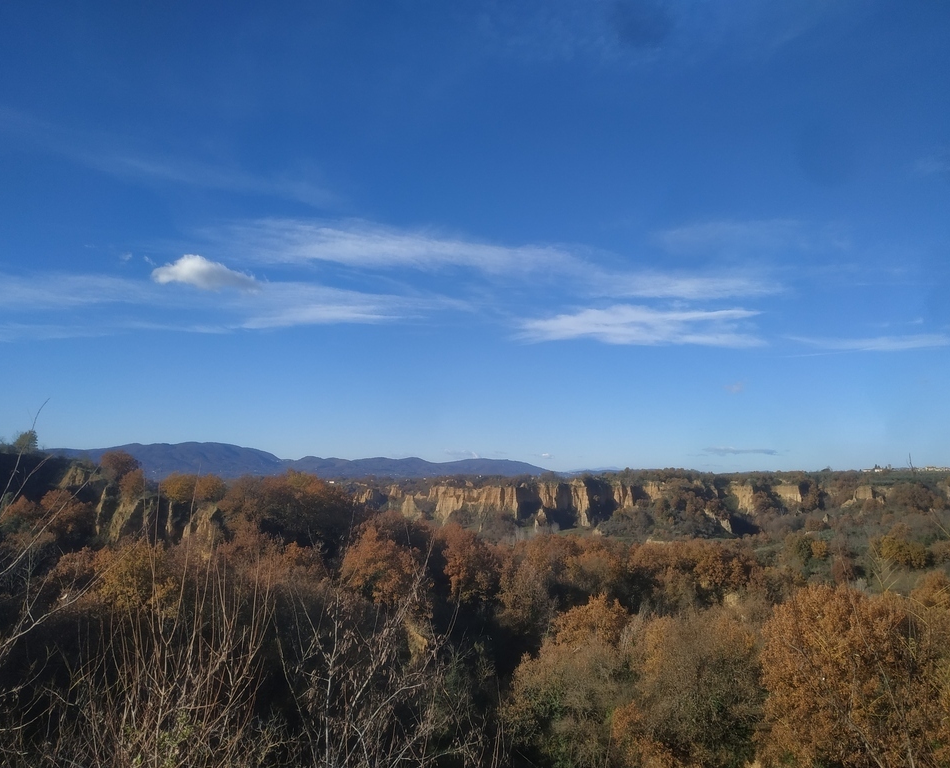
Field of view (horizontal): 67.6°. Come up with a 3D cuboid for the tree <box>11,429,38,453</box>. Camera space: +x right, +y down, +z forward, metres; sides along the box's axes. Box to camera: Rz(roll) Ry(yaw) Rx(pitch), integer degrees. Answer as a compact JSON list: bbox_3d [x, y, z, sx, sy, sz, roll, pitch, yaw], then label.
[{"bbox_3d":[-104.690,13.380,164.970,5.860,6.080,5.570,0,-7,0],"label":"tree"}]

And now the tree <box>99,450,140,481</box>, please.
[{"bbox_3d":[-65.090,15.170,129.970,7.100,5.990,6.750,0,-7,0],"label":"tree"}]

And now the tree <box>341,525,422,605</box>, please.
[{"bbox_3d":[-9.220,18.290,69.950,8.030,8.880,7.630,0,-7,0],"label":"tree"}]

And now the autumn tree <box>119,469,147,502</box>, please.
[{"bbox_3d":[-58.850,17.590,121.980,5.000,6.140,4.750,0,-7,0],"label":"autumn tree"}]

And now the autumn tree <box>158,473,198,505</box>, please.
[{"bbox_3d":[-49.280,17.680,117.980,6.130,5.950,5.820,0,-7,0],"label":"autumn tree"}]

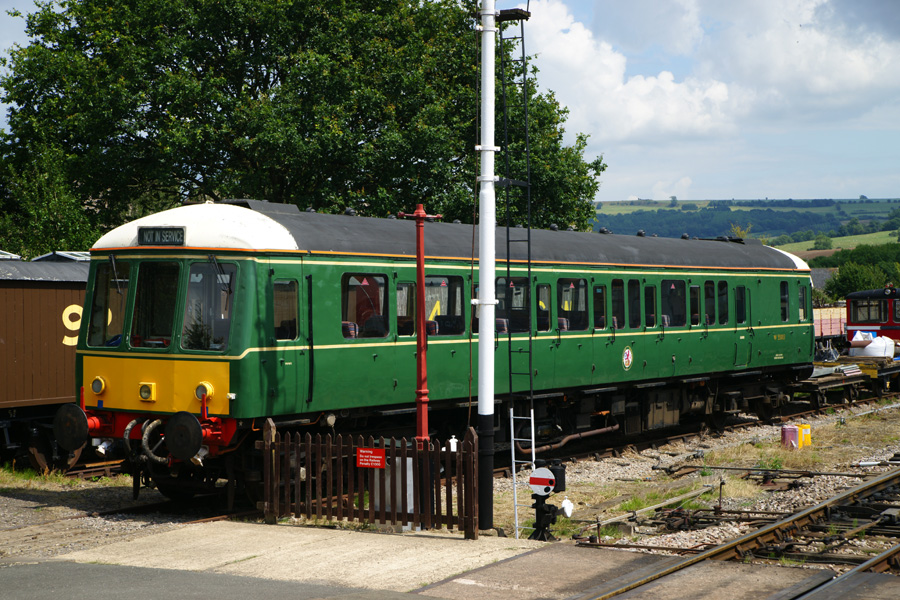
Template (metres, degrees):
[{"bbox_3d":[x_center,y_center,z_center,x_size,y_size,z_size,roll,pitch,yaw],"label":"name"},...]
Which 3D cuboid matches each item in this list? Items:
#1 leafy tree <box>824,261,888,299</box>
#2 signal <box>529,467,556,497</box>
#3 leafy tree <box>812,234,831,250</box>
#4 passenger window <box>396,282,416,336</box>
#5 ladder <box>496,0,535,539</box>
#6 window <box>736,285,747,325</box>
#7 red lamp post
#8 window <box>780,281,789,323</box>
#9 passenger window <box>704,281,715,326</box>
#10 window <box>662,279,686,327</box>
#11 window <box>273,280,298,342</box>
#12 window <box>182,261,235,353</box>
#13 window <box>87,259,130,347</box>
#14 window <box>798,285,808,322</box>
[{"bbox_3d":[22.224,0.373,82.000,3.600,4.573,3.600,0,0,15],"label":"leafy tree"},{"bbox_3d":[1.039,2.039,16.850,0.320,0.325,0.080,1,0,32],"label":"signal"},{"bbox_3d":[186.512,-28.852,750.000,8.800,7.400,8.500,0,0,0],"label":"leafy tree"},{"bbox_3d":[-0.598,0.130,20.296,0.060,0.738,0.451,0,0,34],"label":"passenger window"},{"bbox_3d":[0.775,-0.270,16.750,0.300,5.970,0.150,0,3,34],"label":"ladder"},{"bbox_3d":[5.723,0.100,29.541,0.060,0.748,0.487,0,0,34],"label":"window"},{"bbox_3d":[-0.336,0.785,17.700,0.180,3.800,0.620,1,0,44],"label":"red lamp post"},{"bbox_3d":[6.986,0.034,31.388,0.060,0.849,0.462,0,0,34],"label":"window"},{"bbox_3d":[4.897,0.064,28.334,0.060,0.850,0.439,0,0,34],"label":"passenger window"},{"bbox_3d":[4.030,0.065,27.065,0.060,0.848,1.010,0,0,34],"label":"window"},{"bbox_3d":[-2.011,0.129,18.450,0.060,0.760,0.460,1,0,34],"label":"window"},{"bbox_3d":[-2.896,0.078,18.100,0.710,1.060,0.070,1,-8,29],"label":"window"},{"bbox_3d":[-4.263,0.056,18.750,0.730,1.090,0.060,0,-7,43],"label":"window"},{"bbox_3d":[7.806,0.082,33.100,0.060,0.770,0.480,1,0,34],"label":"window"}]

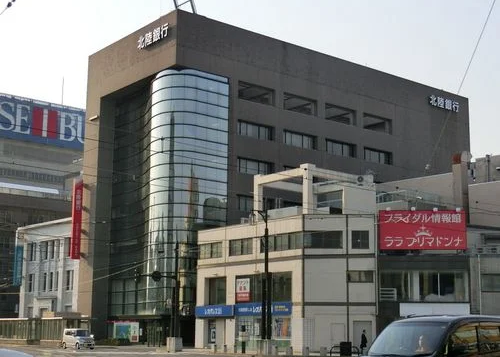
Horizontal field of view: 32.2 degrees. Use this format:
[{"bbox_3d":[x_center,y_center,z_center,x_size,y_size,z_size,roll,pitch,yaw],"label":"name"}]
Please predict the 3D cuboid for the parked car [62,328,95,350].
[{"bbox_3d":[-13.979,13.120,70.766,1.475,1.650,3.400,8,-13,-36],"label":"parked car"}]

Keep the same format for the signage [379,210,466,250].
[{"bbox_3d":[12.636,3.773,63.350,6.249,2.866,0.300,0,-10,6],"label":"signage"}]

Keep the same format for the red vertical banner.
[{"bbox_3d":[-18.678,4.388,93.716,1.050,8.592,0.400,8,-13,-36],"label":"red vertical banner"}]

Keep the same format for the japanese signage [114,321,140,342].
[{"bbox_3d":[-12.339,15.335,86.544,0.150,1.985,5.178,8,-13,-36],"label":"japanese signage"}]

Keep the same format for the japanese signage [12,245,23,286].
[{"bbox_3d":[-28.092,10.593,105.301,0.900,4.747,0.400,8,-13,-36],"label":"japanese signage"}]

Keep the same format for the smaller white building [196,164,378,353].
[{"bbox_3d":[4.700,6.874,71.003,9.800,14.305,17.933,8,-13,-36],"label":"smaller white building"}]

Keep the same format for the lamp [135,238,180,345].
[{"bbox_3d":[-6.847,8.542,63.998,3.443,7.862,0.650,4,-11,-20],"label":"lamp"}]

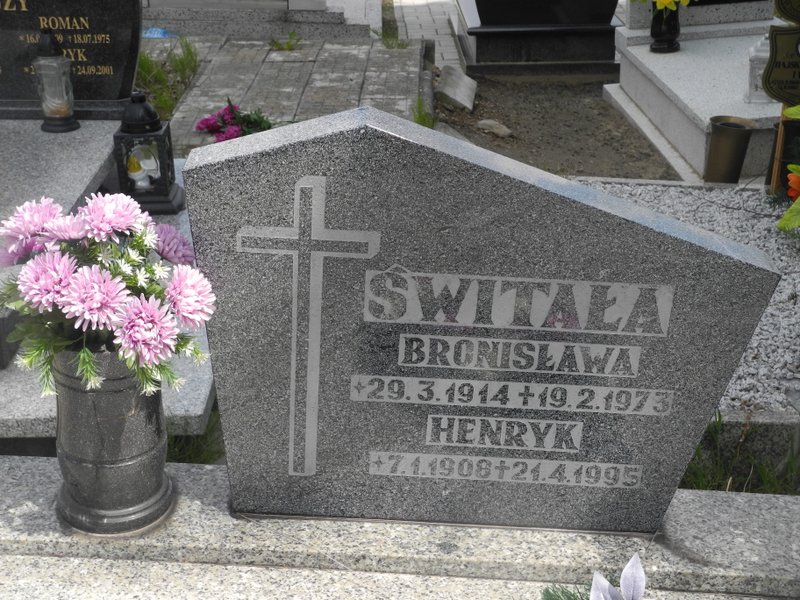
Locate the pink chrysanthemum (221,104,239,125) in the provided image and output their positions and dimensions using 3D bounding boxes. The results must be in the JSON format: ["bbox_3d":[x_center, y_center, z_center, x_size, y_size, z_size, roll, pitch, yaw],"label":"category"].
[{"bbox_3d":[-0.711,-0.773,5.300,0.070,0.060,0.075,16,69,30],"label":"pink chrysanthemum"}]

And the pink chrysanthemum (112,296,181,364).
[{"bbox_3d":[-0.371,0.045,1.860,0.095,0.100,0.065,-4,15,-11],"label":"pink chrysanthemum"}]

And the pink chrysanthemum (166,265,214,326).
[{"bbox_3d":[-0.277,-0.005,1.673,0.084,0.084,0.055,-24,-2,-43],"label":"pink chrysanthemum"}]

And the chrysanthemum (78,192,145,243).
[{"bbox_3d":[-0.383,-0.110,1.687,0.088,0.055,0.088,20,30,25],"label":"chrysanthemum"}]

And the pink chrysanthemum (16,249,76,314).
[{"bbox_3d":[-0.455,-0.024,1.637,0.081,0.055,0.081,15,67,30],"label":"pink chrysanthemum"}]

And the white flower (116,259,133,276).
[{"bbox_3d":[-0.416,-0.049,1.920,0.026,0.027,0.017,-9,9,-22],"label":"white flower"}]

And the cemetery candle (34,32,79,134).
[{"bbox_3d":[-1.013,-0.649,3.746,0.116,0.290,0.116,-6,24,-14],"label":"cemetery candle"}]

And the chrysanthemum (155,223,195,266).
[{"bbox_3d":[-0.356,-0.086,2.000,0.050,0.075,0.075,-35,35,-13],"label":"chrysanthemum"}]

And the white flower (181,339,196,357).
[{"bbox_3d":[-0.284,0.064,1.708,0.024,0.024,0.018,-17,-3,-34],"label":"white flower"}]

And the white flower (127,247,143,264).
[{"bbox_3d":[-0.403,-0.068,1.930,0.026,0.027,0.017,-9,9,-22],"label":"white flower"}]

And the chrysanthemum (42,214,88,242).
[{"bbox_3d":[-0.457,-0.098,1.747,0.078,0.048,0.078,-8,6,-17],"label":"chrysanthemum"}]

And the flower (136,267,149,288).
[{"bbox_3d":[-0.342,-0.030,1.689,0.025,0.018,0.025,-2,60,-5],"label":"flower"}]

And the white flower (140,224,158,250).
[{"bbox_3d":[-0.380,-0.095,1.930,0.025,0.036,0.020,-15,13,-32],"label":"white flower"}]

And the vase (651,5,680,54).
[{"bbox_3d":[1.295,-1.325,6.155,0.145,0.220,0.145,5,24,11],"label":"vase"}]

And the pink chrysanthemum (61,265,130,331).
[{"bbox_3d":[-0.450,-0.004,1.880,0.100,0.095,0.065,-5,11,-13],"label":"pink chrysanthemum"}]

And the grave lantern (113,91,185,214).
[{"bbox_3d":[-0.758,-0.446,3.781,0.180,0.337,0.180,1,24,0],"label":"grave lantern"}]

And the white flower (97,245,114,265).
[{"bbox_3d":[-0.391,-0.060,1.687,0.026,0.018,0.026,0,41,0],"label":"white flower"}]

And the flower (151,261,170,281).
[{"bbox_3d":[-0.320,-0.039,1.696,0.027,0.018,0.027,-9,59,-19],"label":"flower"}]

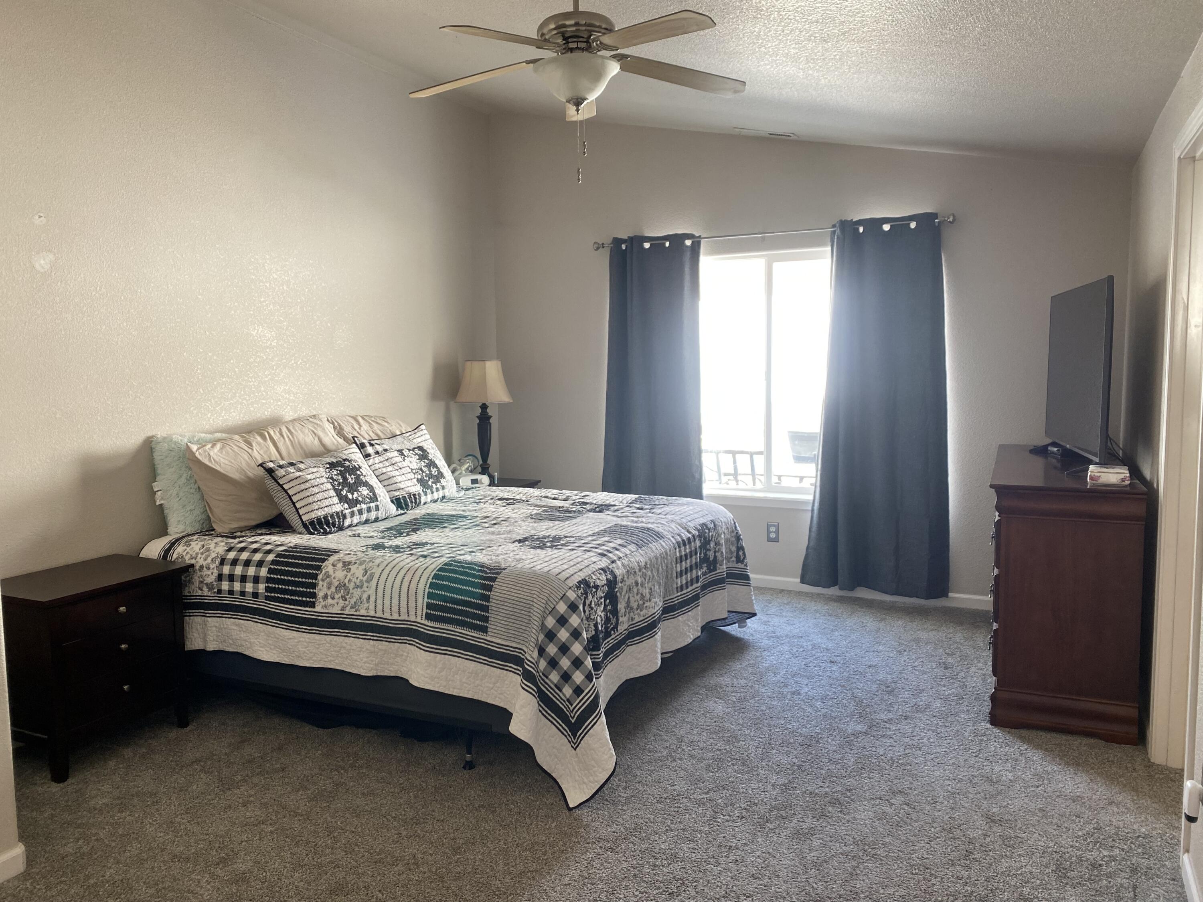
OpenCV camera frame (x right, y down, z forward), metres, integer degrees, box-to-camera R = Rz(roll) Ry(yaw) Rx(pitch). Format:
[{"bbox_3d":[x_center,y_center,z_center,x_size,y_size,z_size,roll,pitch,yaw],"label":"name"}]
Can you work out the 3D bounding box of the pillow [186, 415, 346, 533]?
[{"bbox_3d":[-1.544,0.096,4.316,0.200,0.470,0.860,-17,-2,26],"label":"pillow"}]

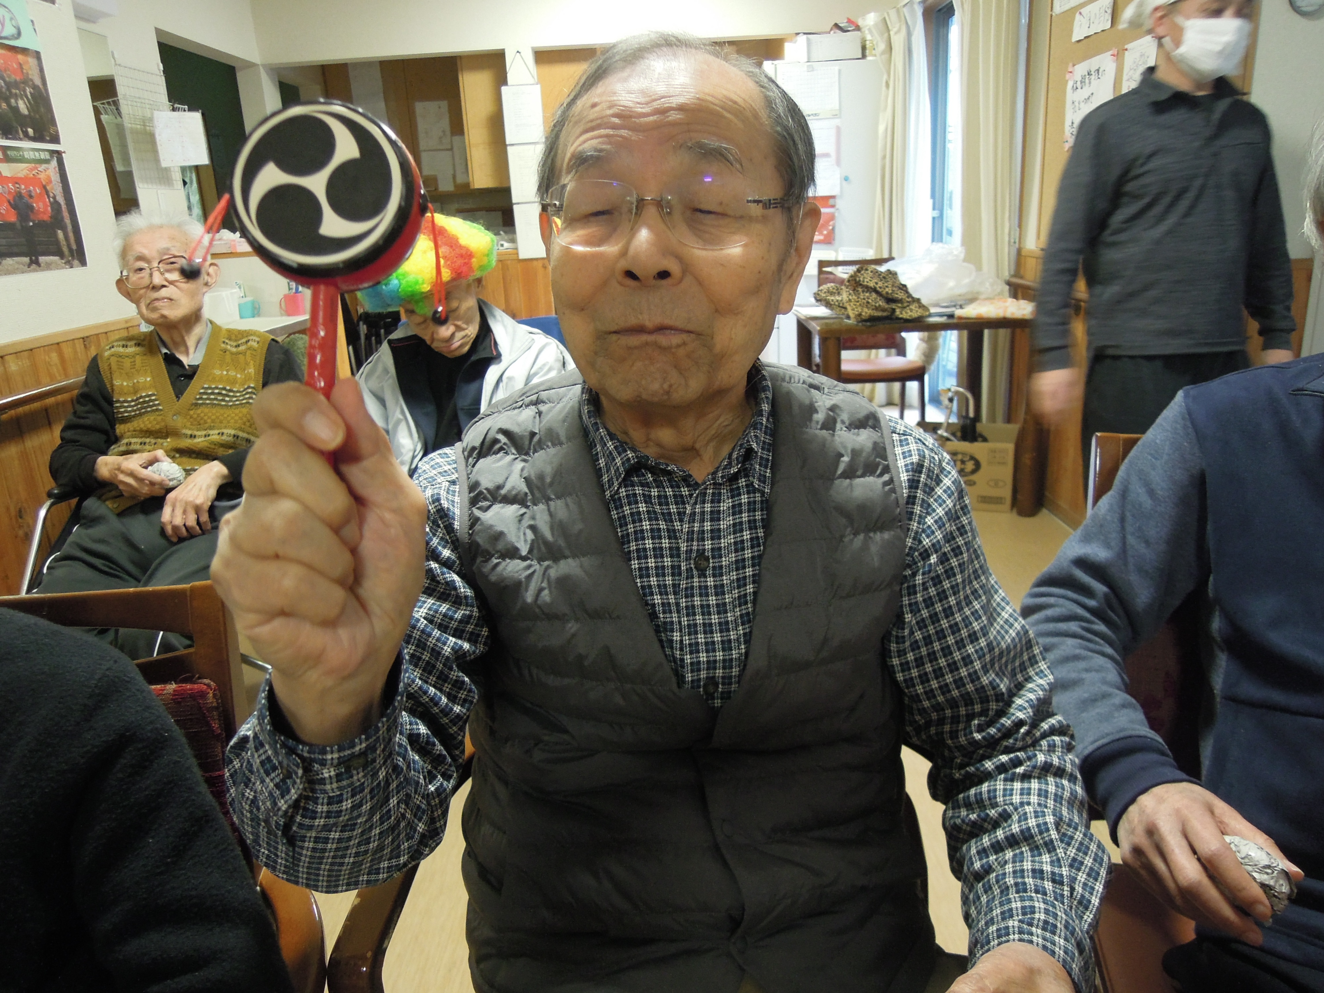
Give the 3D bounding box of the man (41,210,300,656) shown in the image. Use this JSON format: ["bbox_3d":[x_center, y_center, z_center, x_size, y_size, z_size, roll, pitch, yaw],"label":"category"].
[{"bbox_3d":[-0.898,0.054,1.776,0.530,1.170,0.850,-10,18,-21],"label":"man"}]

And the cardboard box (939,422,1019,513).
[{"bbox_3d":[1.170,-0.124,3.587,0.390,0.268,0.320,3,18,18],"label":"cardboard box"}]

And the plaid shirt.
[{"bbox_3d":[0.026,0.156,0.663,0.520,0.490,0.440,-3,17,0],"label":"plaid shirt"}]

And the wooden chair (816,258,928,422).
[{"bbox_3d":[0.976,-0.648,4.330,0.450,0.866,0.520,-3,17,0],"label":"wooden chair"}]

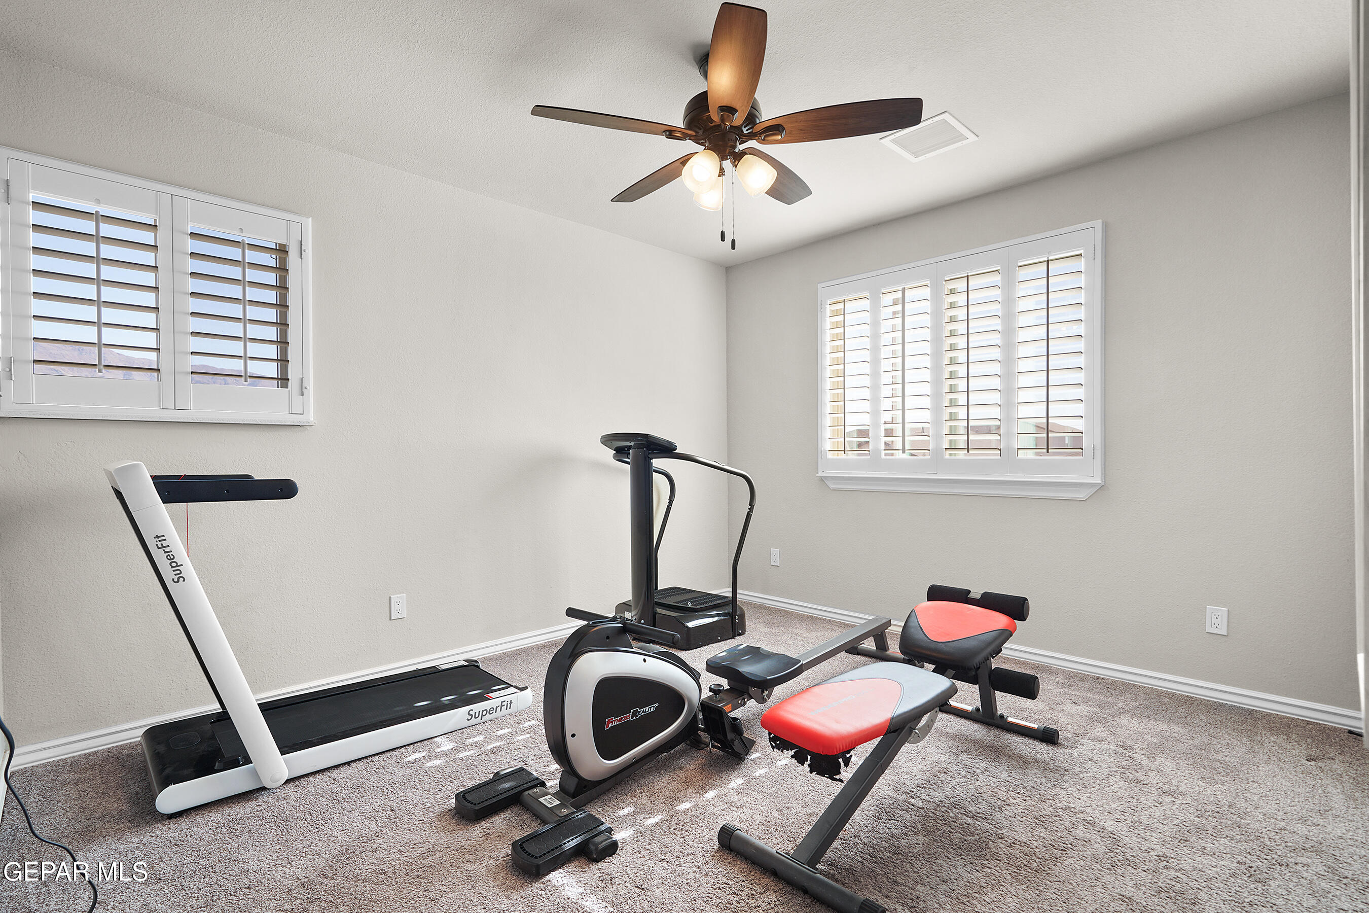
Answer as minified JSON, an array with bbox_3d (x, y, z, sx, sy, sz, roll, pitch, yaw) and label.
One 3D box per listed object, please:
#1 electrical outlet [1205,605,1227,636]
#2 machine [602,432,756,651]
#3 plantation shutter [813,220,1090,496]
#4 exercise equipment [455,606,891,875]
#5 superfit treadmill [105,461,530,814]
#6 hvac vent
[{"bbox_3d":[2.261,0.698,2.582,0.012,0.114,0.070,-1,1,-45],"label":"electrical outlet"},{"bbox_3d":[-0.064,0.456,3.551,0.800,1.190,0.620,-1,1,-45],"label":"machine"},{"bbox_3d":[1.406,-0.453,3.382,0.080,1.295,1.530,-1,1,-45],"label":"plantation shutter"},{"bbox_3d":[0.273,0.774,2.424,2.200,0.570,0.510,-1,1,-45],"label":"exercise equipment"},{"bbox_3d":[-1.315,0.540,2.345,1.286,1.067,0.650,-1,1,-39],"label":"superfit treadmill"},{"bbox_3d":[1.068,-1.380,2.654,0.310,0.020,0.305,-1,1,-45],"label":"hvac vent"}]

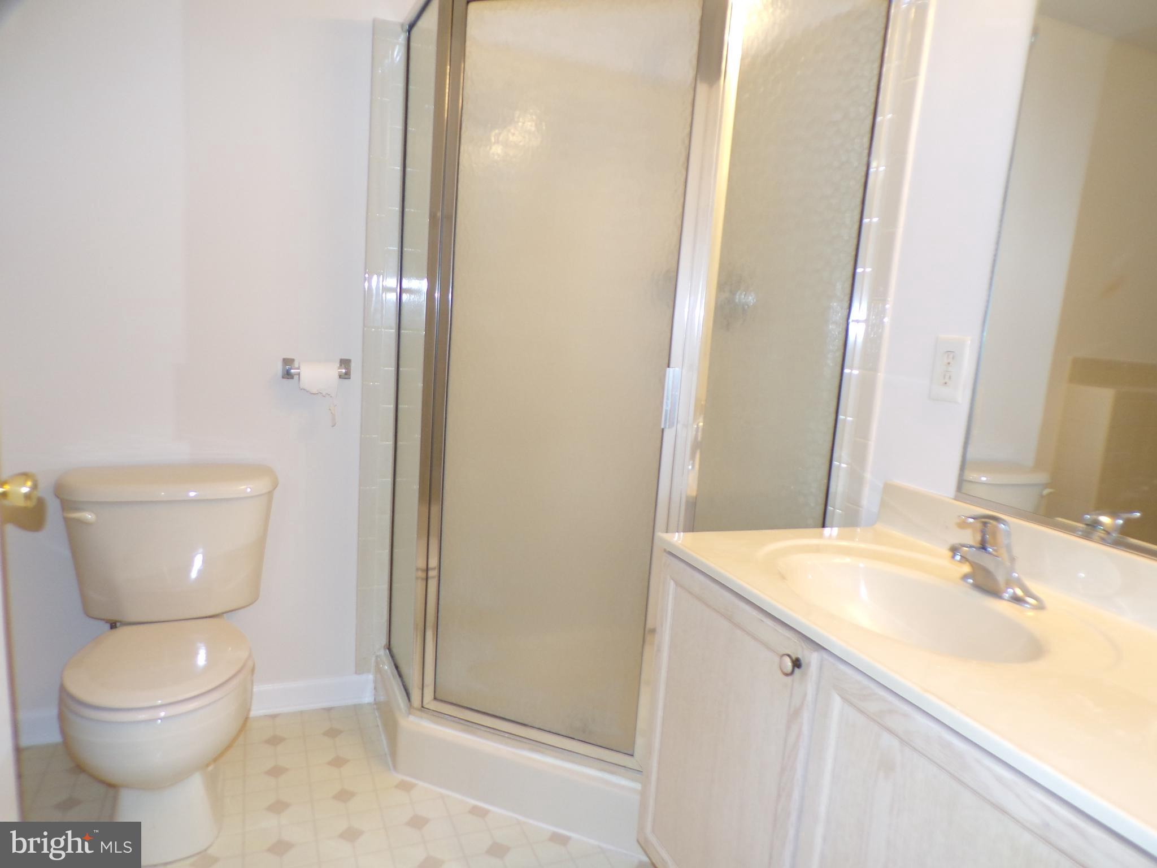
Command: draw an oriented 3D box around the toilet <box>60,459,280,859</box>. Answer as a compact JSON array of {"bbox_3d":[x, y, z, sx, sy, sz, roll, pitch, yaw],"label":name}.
[{"bbox_3d":[-0.965,0.506,1.871,0.503,0.750,0.675,0,10,-23],"label":"toilet"}]

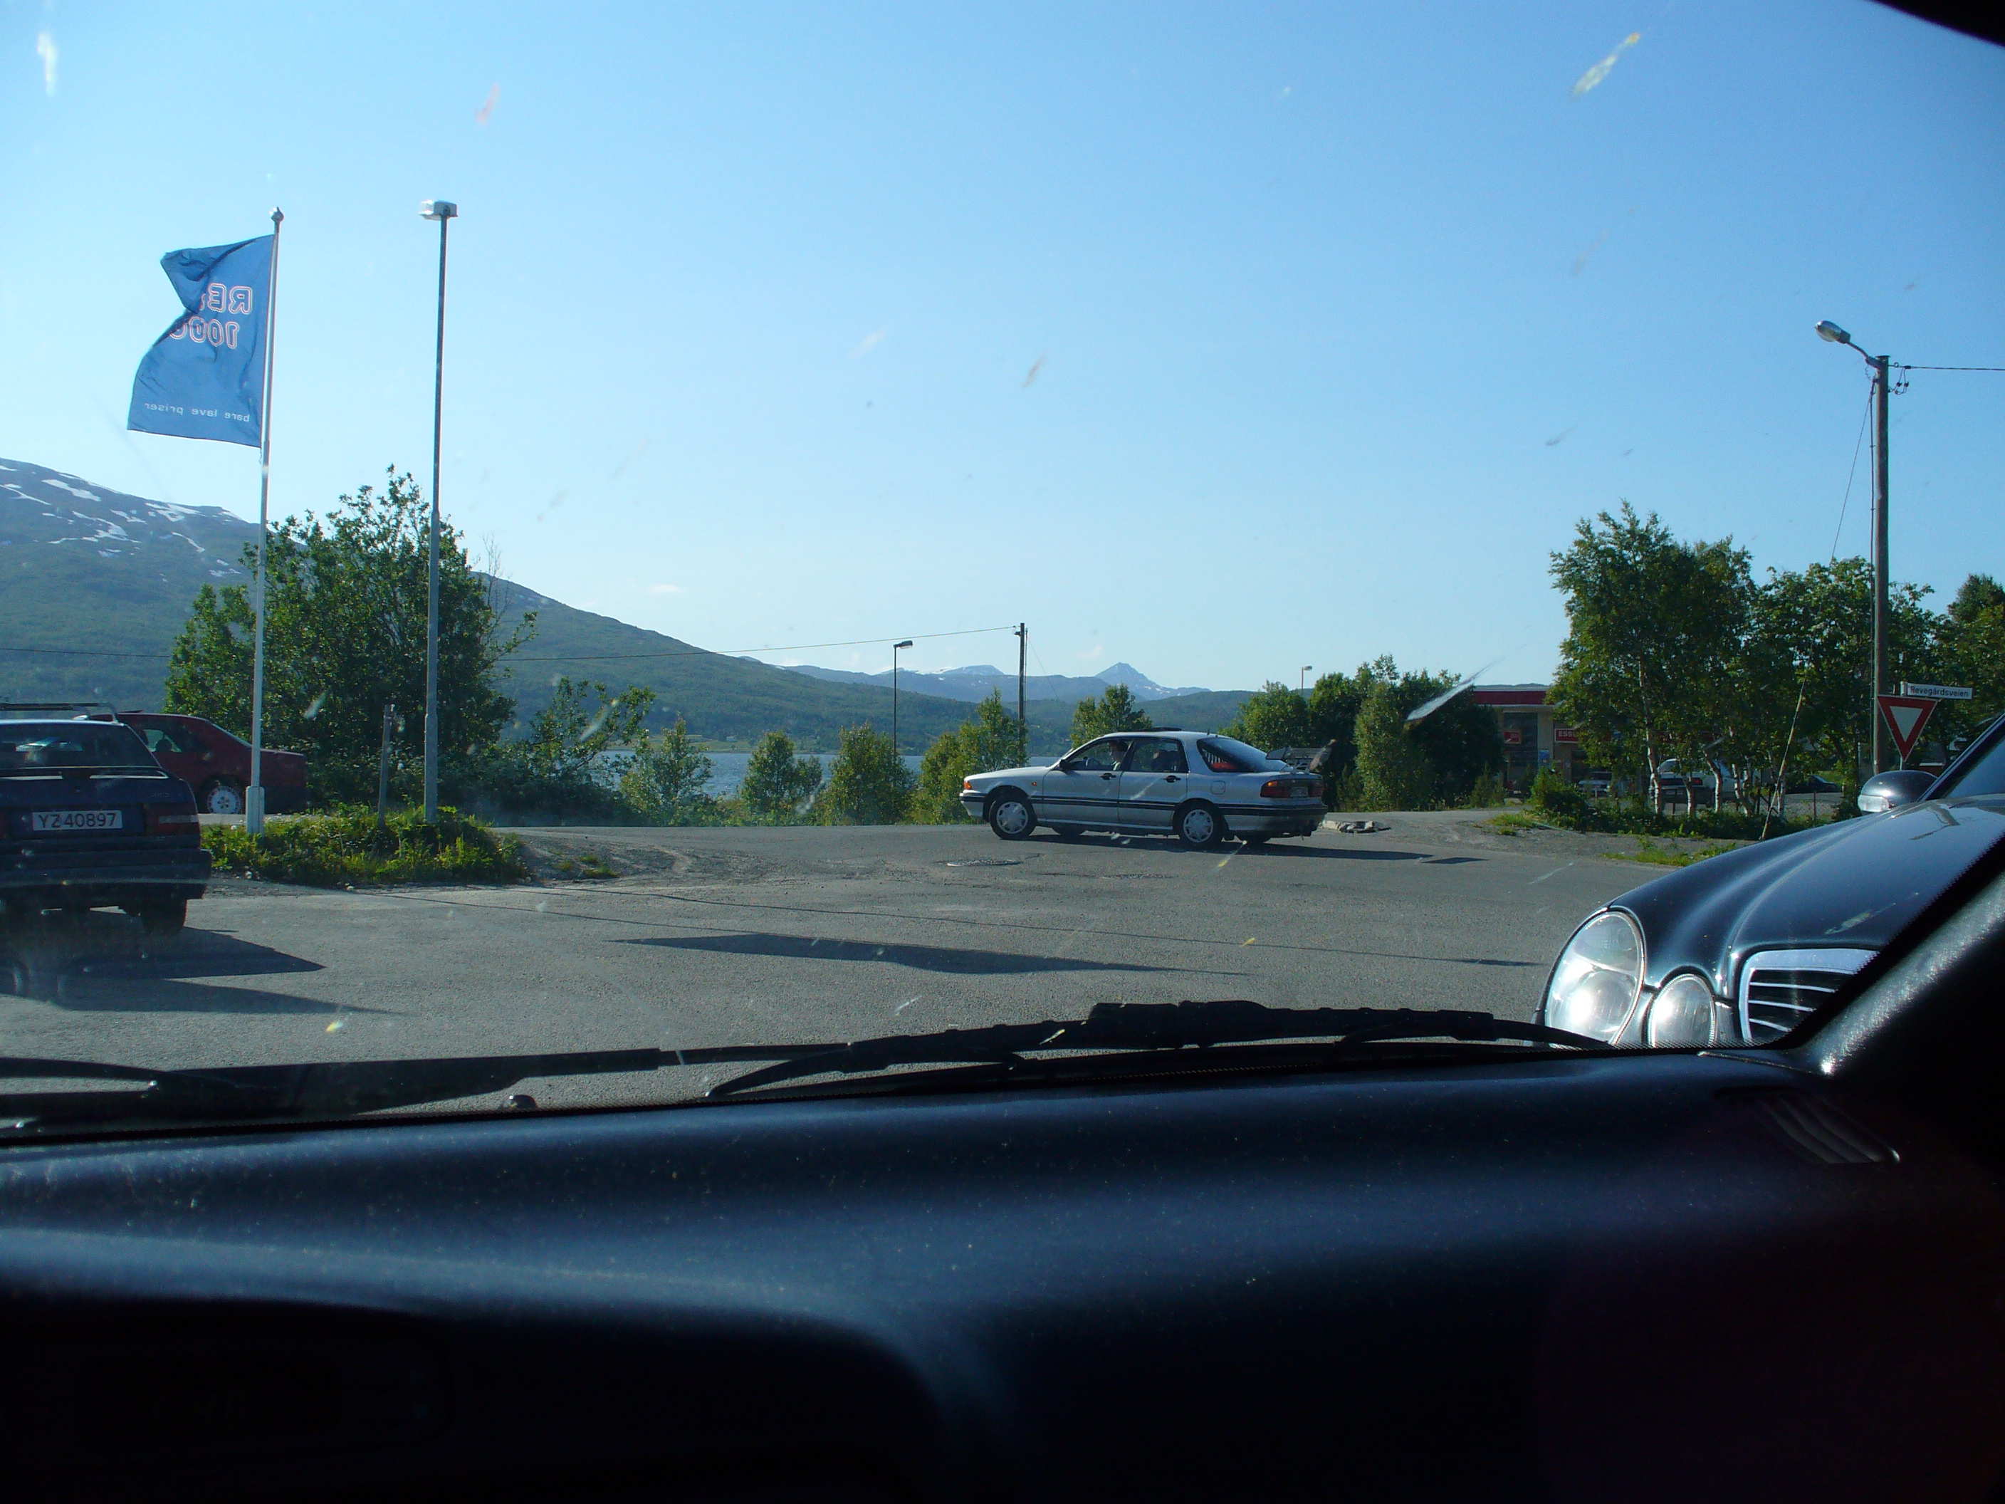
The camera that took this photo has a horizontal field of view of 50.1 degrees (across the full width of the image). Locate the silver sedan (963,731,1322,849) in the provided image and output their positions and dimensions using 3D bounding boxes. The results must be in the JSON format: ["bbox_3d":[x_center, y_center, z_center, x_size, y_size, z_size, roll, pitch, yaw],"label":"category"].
[{"bbox_3d":[1.716,0.440,27.039,4.550,1.420,1.695,1,0,30],"label":"silver sedan"}]

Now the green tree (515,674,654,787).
[{"bbox_3d":[-6.501,-0.184,33.500,2.200,2.100,1.900,1,0,0],"label":"green tree"}]

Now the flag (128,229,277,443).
[{"bbox_3d":[-7.791,-4.006,20.800,1.550,2.100,0.500,1,0,-24],"label":"flag"}]

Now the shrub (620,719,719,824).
[{"bbox_3d":[-4.869,0.285,31.200,1.450,1.550,1.300,1,0,0],"label":"shrub"}]

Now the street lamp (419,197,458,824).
[{"bbox_3d":[-5.740,-2.371,21.800,0.350,6.441,0.420,1,0,-37],"label":"street lamp"}]

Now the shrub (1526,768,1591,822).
[{"bbox_3d":[9.354,0.724,36.000,1.150,0.950,1.050,1,0,0],"label":"shrub"}]

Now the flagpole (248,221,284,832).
[{"bbox_3d":[-7.240,-2.221,21.100,0.180,6.280,0.180,2,0,0],"label":"flagpole"}]

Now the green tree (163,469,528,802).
[{"bbox_3d":[-10.731,-1.880,35.000,5.900,5.500,5.200,1,0,0],"label":"green tree"}]

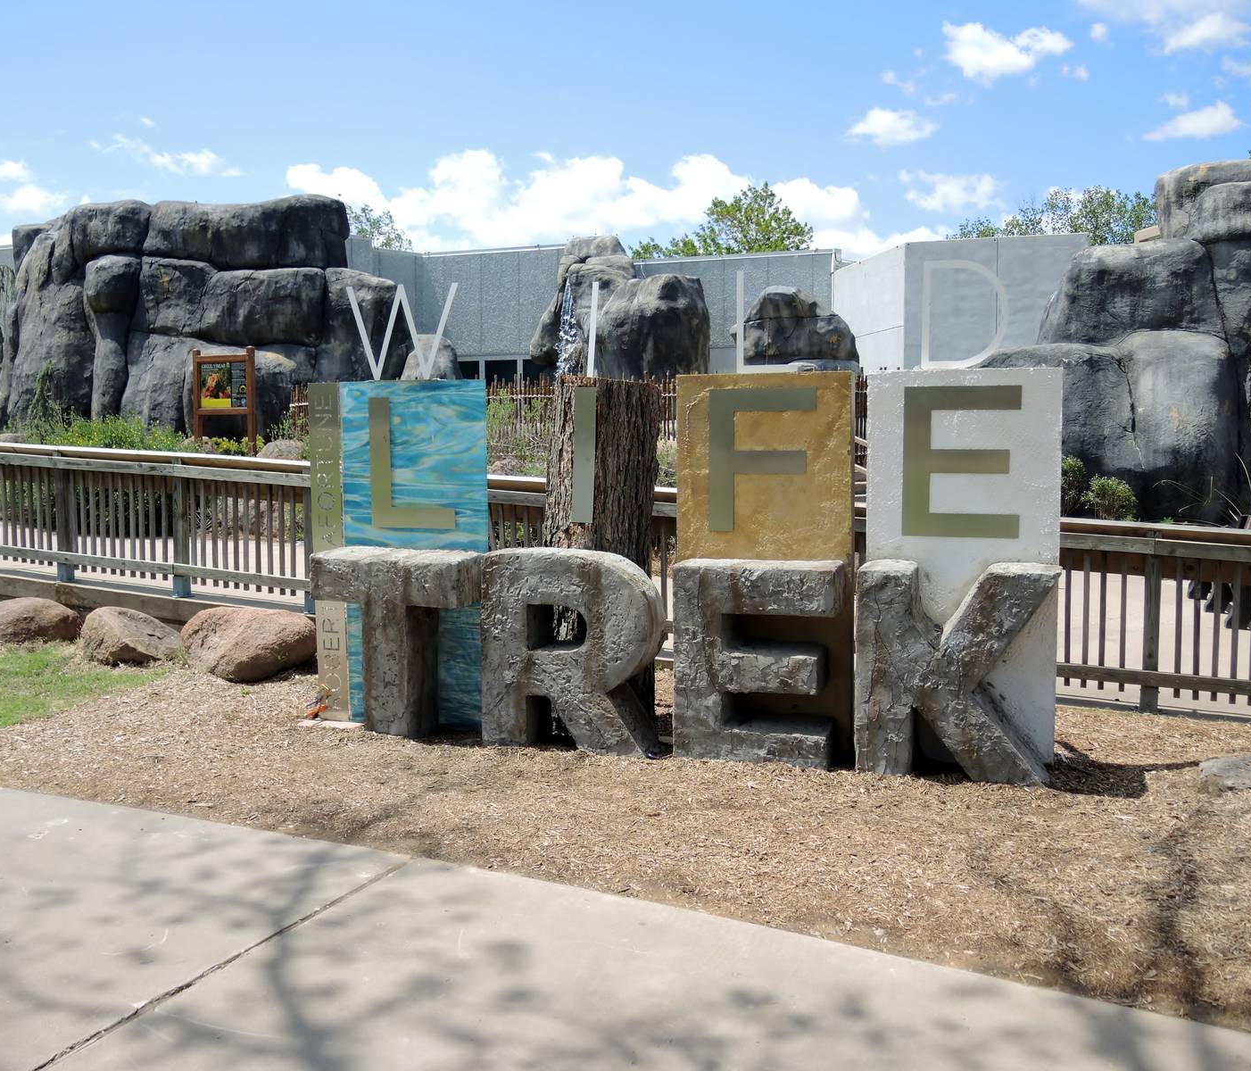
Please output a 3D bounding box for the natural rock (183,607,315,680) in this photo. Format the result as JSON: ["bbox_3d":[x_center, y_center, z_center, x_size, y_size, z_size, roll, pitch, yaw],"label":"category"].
[{"bbox_3d":[-2.453,0.707,7.499,0.800,0.460,0.620,0,5,0],"label":"natural rock"}]

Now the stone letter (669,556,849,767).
[{"bbox_3d":[0.645,0.604,5.553,0.768,0.934,0.384,1,5,15],"label":"stone letter"}]

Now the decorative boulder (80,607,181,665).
[{"bbox_3d":[-3.452,0.698,8.059,0.640,0.360,0.500,0,5,0],"label":"decorative boulder"}]

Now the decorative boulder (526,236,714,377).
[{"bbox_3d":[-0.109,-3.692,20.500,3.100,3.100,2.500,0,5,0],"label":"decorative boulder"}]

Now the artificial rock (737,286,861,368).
[{"bbox_3d":[3.706,-4.382,25.000,2.600,1.950,2.000,0,5,8],"label":"artificial rock"}]

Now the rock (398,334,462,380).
[{"bbox_3d":[-4.068,-3.373,24.000,1.500,1.750,1.400,-1,5,-9],"label":"rock"}]

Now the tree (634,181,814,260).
[{"bbox_3d":[3.163,-6.414,37.000,6.100,9.000,6.000,0,5,0],"label":"tree"}]

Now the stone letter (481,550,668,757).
[{"bbox_3d":[-0.249,0.588,5.917,0.884,0.980,0.391,1,5,16],"label":"stone letter"}]

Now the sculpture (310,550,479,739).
[{"bbox_3d":[-1.179,0.558,6.051,0.823,0.934,0.384,1,5,15],"label":"sculpture"}]

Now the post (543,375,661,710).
[{"bbox_3d":[-0.082,0.099,6.182,0.566,1.848,0.525,1,5,15],"label":"post"}]

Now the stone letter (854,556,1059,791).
[{"bbox_3d":[1.532,0.625,5.412,0.865,0.965,0.391,1,5,16],"label":"stone letter"}]

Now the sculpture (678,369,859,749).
[{"bbox_3d":[0.701,0.126,5.775,0.861,1.848,0.151,1,5,15],"label":"sculpture"}]

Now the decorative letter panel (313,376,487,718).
[{"bbox_3d":[-1.227,0.104,6.415,1.066,1.889,0.131,1,5,16],"label":"decorative letter panel"}]

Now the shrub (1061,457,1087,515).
[{"bbox_3d":[6.127,-0.688,16.000,0.650,0.860,0.650,1,5,21],"label":"shrub"}]

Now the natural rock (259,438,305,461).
[{"bbox_3d":[-4.426,-1.021,15.000,0.680,0.500,0.600,-2,5,-16],"label":"natural rock"}]

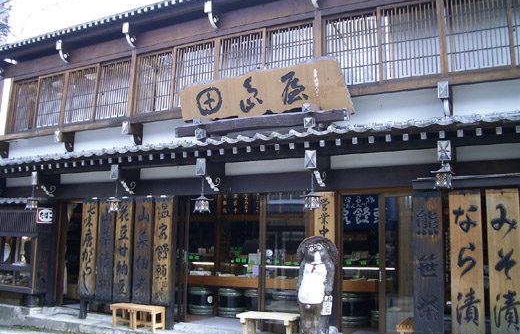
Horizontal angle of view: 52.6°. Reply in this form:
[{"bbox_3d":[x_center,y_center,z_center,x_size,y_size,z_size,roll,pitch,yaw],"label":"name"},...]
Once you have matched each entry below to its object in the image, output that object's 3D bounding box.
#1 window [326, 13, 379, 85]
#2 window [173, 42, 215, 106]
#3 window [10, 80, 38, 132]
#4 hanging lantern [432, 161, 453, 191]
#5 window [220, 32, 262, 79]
[{"bbox_3d":[1.351,-1.752,7.859,0.914,1.185,0.070,-4,-11,27],"label":"window"},{"bbox_3d":[-1.163,-1.589,9.137,0.893,1.185,0.070,-4,-11,27],"label":"window"},{"bbox_3d":[-5.321,-1.379,11.889,0.819,1.209,0.070,-3,-9,28],"label":"window"},{"bbox_3d":[2.336,0.134,6.694,0.268,0.340,0.268,-4,-11,27],"label":"hanging lantern"},{"bbox_3d":[-0.348,-1.646,8.722,0.927,1.185,0.070,-4,-11,27],"label":"window"}]

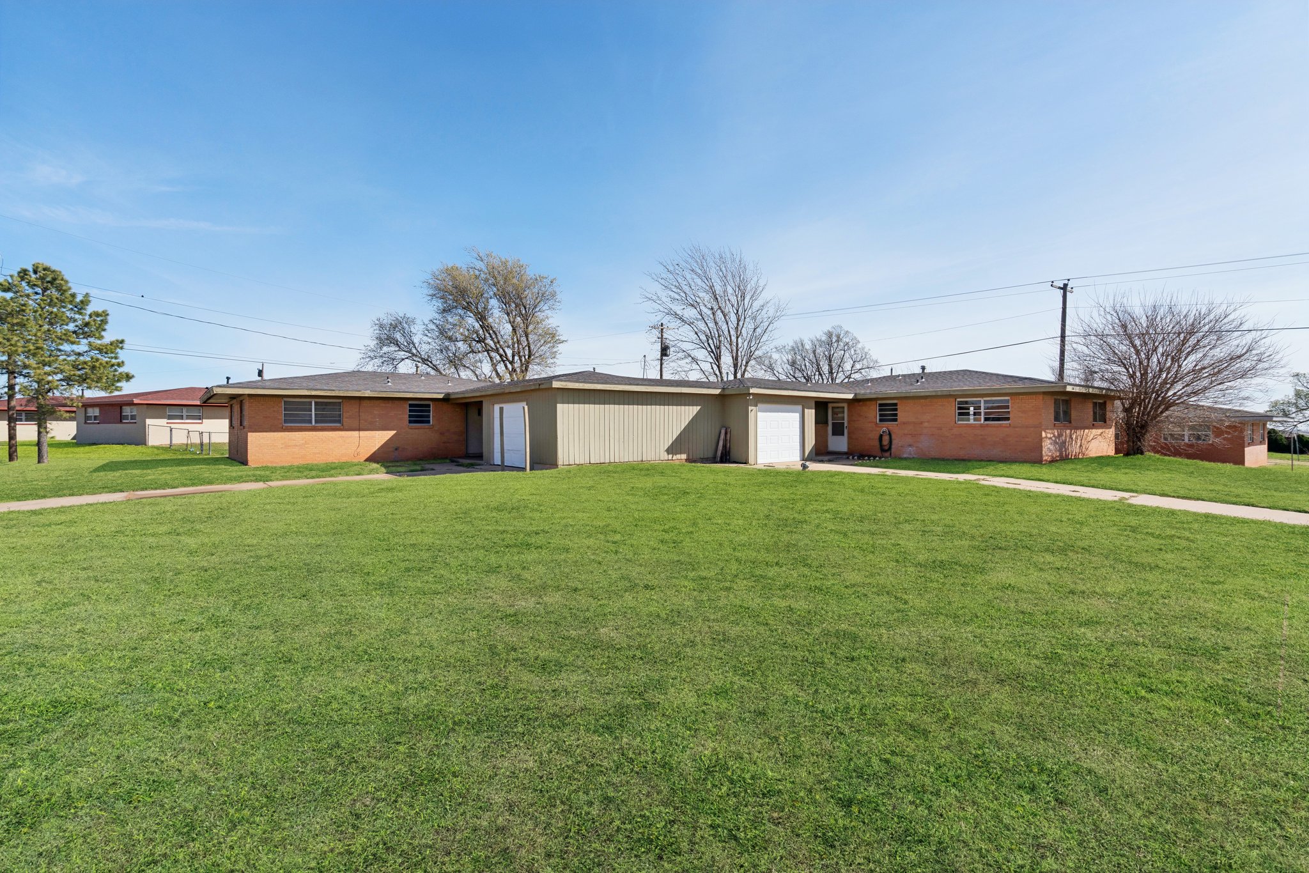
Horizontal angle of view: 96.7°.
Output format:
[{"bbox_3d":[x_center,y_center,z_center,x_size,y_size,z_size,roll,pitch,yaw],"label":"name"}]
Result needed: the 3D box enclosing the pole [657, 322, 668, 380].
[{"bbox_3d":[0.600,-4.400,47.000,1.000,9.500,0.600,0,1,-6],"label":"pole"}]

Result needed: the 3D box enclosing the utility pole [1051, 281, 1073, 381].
[{"bbox_3d":[20.970,-3.470,30.000,2.200,9.100,0.400,-1,1,-33],"label":"utility pole"}]

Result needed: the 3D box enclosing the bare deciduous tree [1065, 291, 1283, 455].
[{"bbox_3d":[20.600,-2.500,23.300,7.200,6.700,6.900,-1,2,-41],"label":"bare deciduous tree"}]

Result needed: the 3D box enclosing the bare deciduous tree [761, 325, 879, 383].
[{"bbox_3d":[16.500,-5.500,58.000,11.600,11.400,10.800,0,1,16],"label":"bare deciduous tree"}]

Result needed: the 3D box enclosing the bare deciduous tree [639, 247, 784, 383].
[{"bbox_3d":[4.170,-6.650,42.000,10.200,14.200,9.800,0,1,0],"label":"bare deciduous tree"}]

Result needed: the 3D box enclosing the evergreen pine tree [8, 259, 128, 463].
[{"bbox_3d":[-21.700,-2.680,21.400,4.000,7.300,4.000,1,2,45],"label":"evergreen pine tree"}]

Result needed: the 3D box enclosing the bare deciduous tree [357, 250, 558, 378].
[{"bbox_3d":[-13.200,-6.200,40.000,12.900,13.400,11.200,0,1,-18],"label":"bare deciduous tree"}]

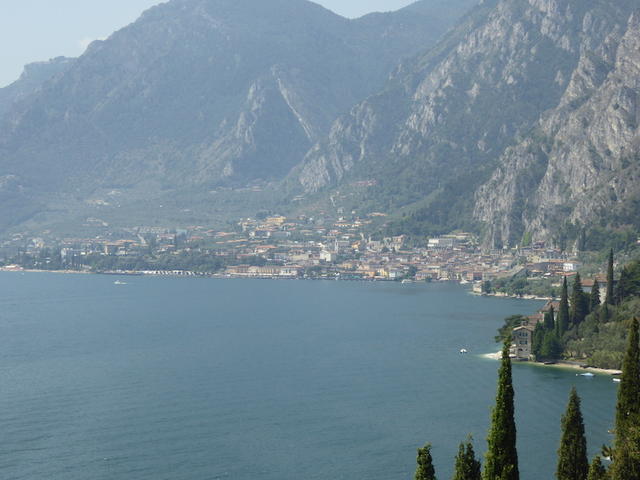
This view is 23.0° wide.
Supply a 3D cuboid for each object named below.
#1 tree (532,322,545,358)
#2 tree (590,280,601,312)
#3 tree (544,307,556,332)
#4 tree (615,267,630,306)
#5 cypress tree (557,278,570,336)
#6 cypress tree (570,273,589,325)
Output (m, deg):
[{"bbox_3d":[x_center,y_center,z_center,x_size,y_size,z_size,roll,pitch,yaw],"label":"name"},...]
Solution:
[{"bbox_3d":[77.580,35.690,558.000,4.130,13.490,4.130,1,0,0],"label":"tree"},{"bbox_3d":[108.690,22.390,620.000,3.830,13.220,3.830,1,0,0],"label":"tree"},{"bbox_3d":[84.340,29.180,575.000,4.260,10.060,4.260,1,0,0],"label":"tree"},{"bbox_3d":[120.110,18.490,625.000,5.790,16.700,5.790,1,0,0],"label":"tree"},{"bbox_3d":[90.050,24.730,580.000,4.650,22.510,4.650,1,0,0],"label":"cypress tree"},{"bbox_3d":[98.250,22.340,595.000,6.610,20.070,6.610,1,0,0],"label":"cypress tree"}]

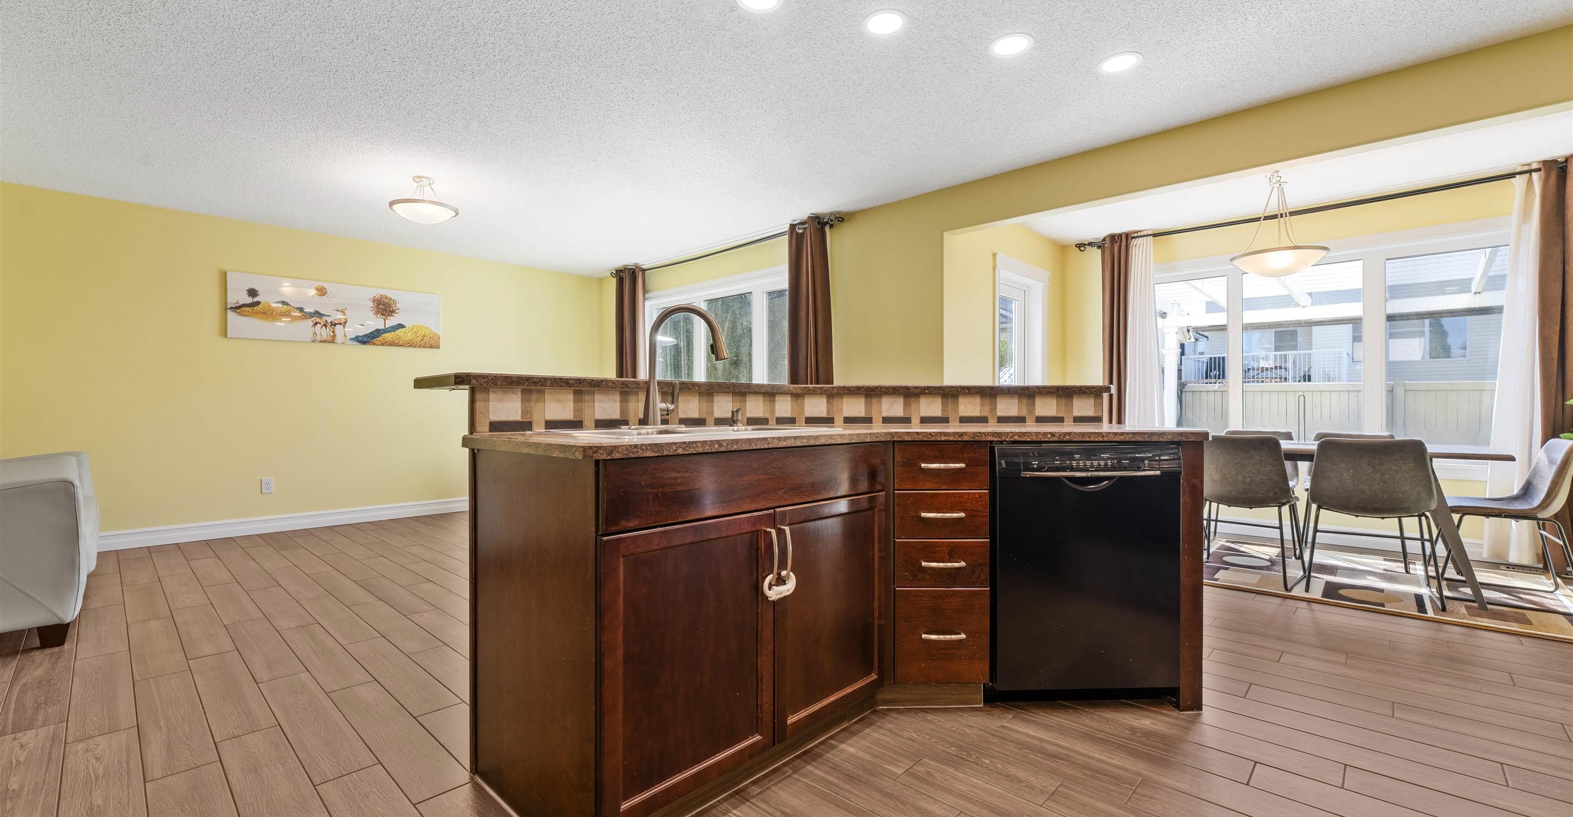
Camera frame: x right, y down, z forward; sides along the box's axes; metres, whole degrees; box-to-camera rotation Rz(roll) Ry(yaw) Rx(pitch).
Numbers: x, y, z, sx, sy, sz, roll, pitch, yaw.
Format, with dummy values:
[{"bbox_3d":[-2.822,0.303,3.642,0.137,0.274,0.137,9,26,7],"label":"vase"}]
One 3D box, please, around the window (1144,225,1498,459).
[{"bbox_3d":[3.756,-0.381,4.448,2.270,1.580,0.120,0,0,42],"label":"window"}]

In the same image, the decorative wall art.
[{"bbox_3d":[-3.753,-0.798,5.188,0.035,0.500,1.466,0,0,44],"label":"decorative wall art"}]

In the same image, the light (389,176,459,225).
[{"bbox_3d":[-2.294,-1.314,3.880,0.380,0.290,0.380,0,0,42],"label":"light"}]

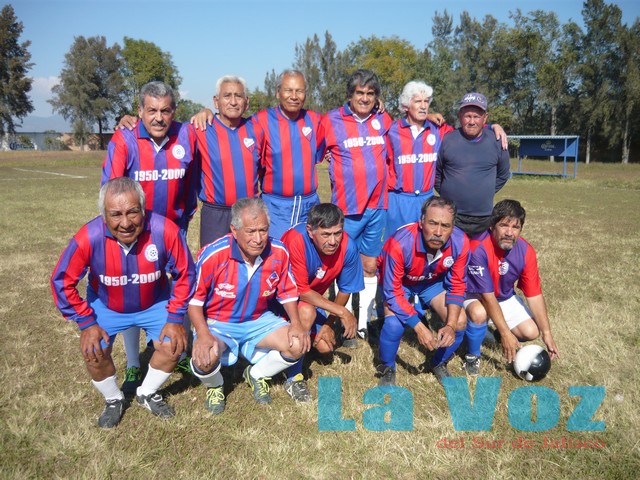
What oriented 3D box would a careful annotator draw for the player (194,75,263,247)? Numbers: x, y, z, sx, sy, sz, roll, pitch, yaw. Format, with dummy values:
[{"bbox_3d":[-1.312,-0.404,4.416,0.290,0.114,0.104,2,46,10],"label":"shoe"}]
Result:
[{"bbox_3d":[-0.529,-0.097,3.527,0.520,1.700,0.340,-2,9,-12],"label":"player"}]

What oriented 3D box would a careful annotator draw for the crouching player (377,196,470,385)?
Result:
[{"bbox_3d":[0.601,0.285,3.509,0.530,1.010,0.700,0,9,-3],"label":"crouching player"}]

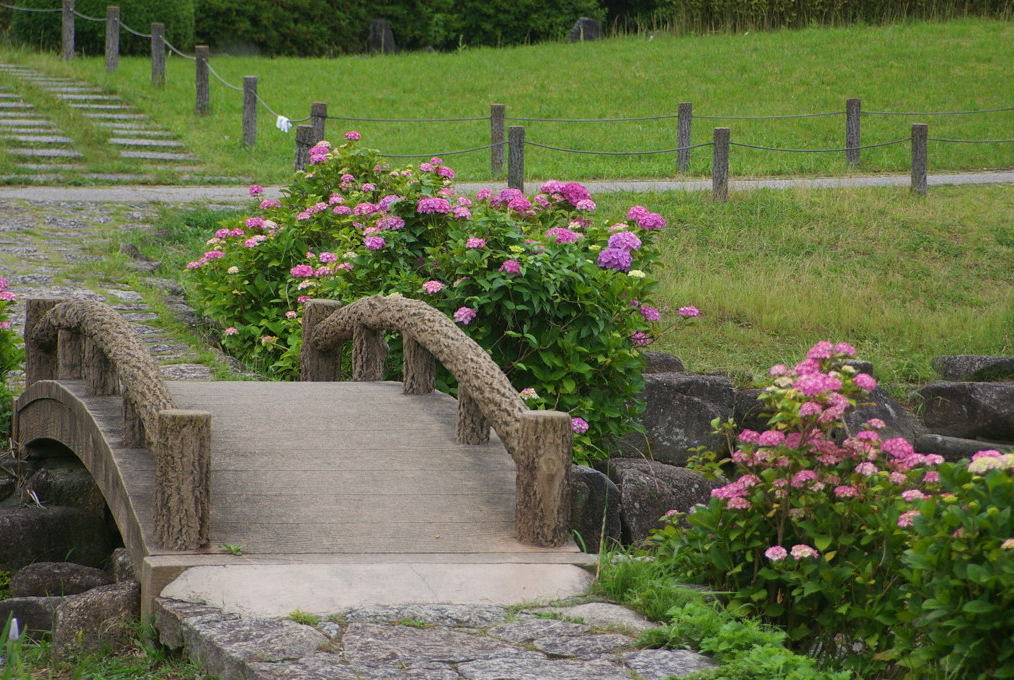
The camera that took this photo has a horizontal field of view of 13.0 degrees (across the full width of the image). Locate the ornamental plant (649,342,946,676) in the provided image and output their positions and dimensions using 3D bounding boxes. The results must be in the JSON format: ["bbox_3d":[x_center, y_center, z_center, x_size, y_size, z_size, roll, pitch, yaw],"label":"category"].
[{"bbox_3d":[0.942,0.546,14.464,0.934,1.011,0.870,1,5,0],"label":"ornamental plant"}]

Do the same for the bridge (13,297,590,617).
[{"bbox_3d":[-1.011,0.286,18.153,1.562,0.922,5.568,0,5,-11],"label":"bridge"}]

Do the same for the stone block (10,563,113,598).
[{"bbox_3d":[-1.704,0.926,17.024,0.384,0.166,0.282,1,5,0],"label":"stone block"}]

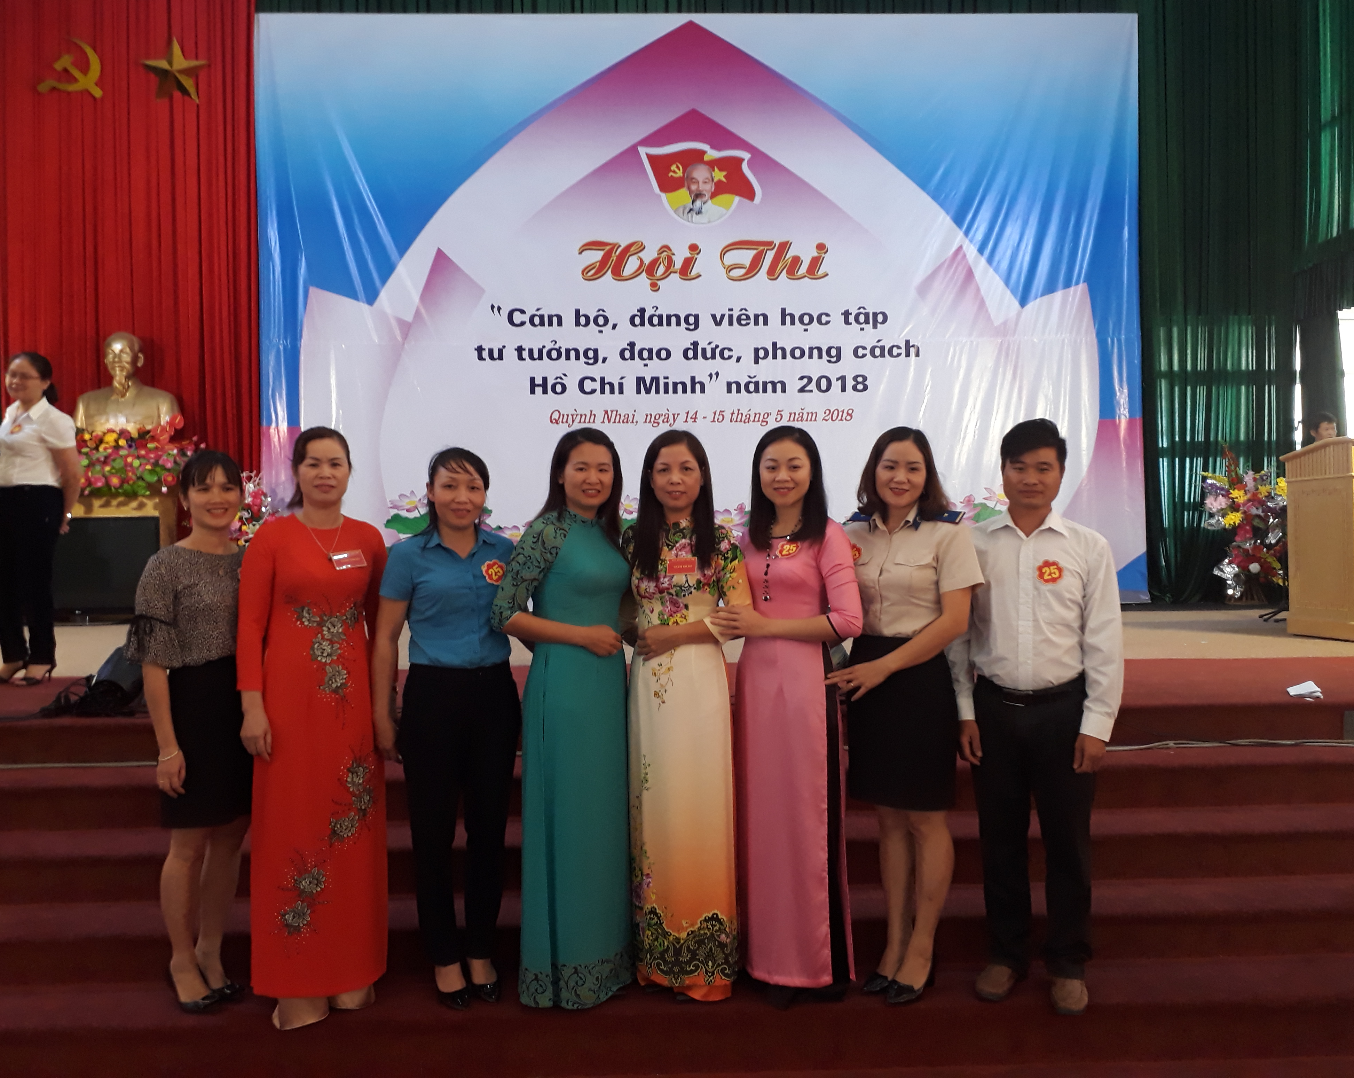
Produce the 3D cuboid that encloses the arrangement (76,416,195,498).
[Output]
[{"bbox_3d":[-4.053,-0.605,8.400,0.930,0.600,0.500,-1,1,-2],"label":"arrangement"}]

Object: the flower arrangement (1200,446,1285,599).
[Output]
[{"bbox_3d":[4.217,-0.127,8.300,0.720,1.180,0.500,-1,1,0],"label":"flower arrangement"}]

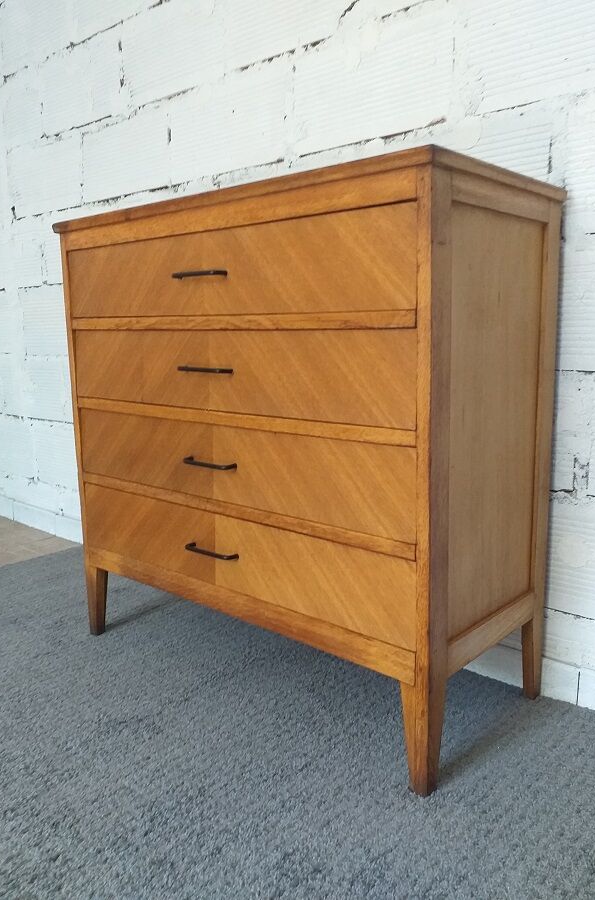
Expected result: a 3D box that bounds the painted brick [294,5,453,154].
[{"bbox_3d":[0.172,-0.740,1.384,0.374,0.209,0.110,8,14,39],"label":"painted brick"}]

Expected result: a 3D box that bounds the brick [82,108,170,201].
[{"bbox_3d":[-0.440,-0.822,1.889,0.389,0.209,0.110,8,14,39],"label":"brick"}]

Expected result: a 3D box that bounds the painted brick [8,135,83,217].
[{"bbox_3d":[-0.751,-0.863,2.146,0.412,0.209,0.110,8,14,39],"label":"painted brick"}]

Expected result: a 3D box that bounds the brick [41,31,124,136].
[{"bbox_3d":[-0.585,-1.051,1.963,0.409,0.207,0.110,8,14,39],"label":"brick"}]

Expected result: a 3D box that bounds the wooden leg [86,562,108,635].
[{"bbox_3d":[-0.461,0.348,1.589,0.043,0.181,0.040,8,14,39],"label":"wooden leg"}]

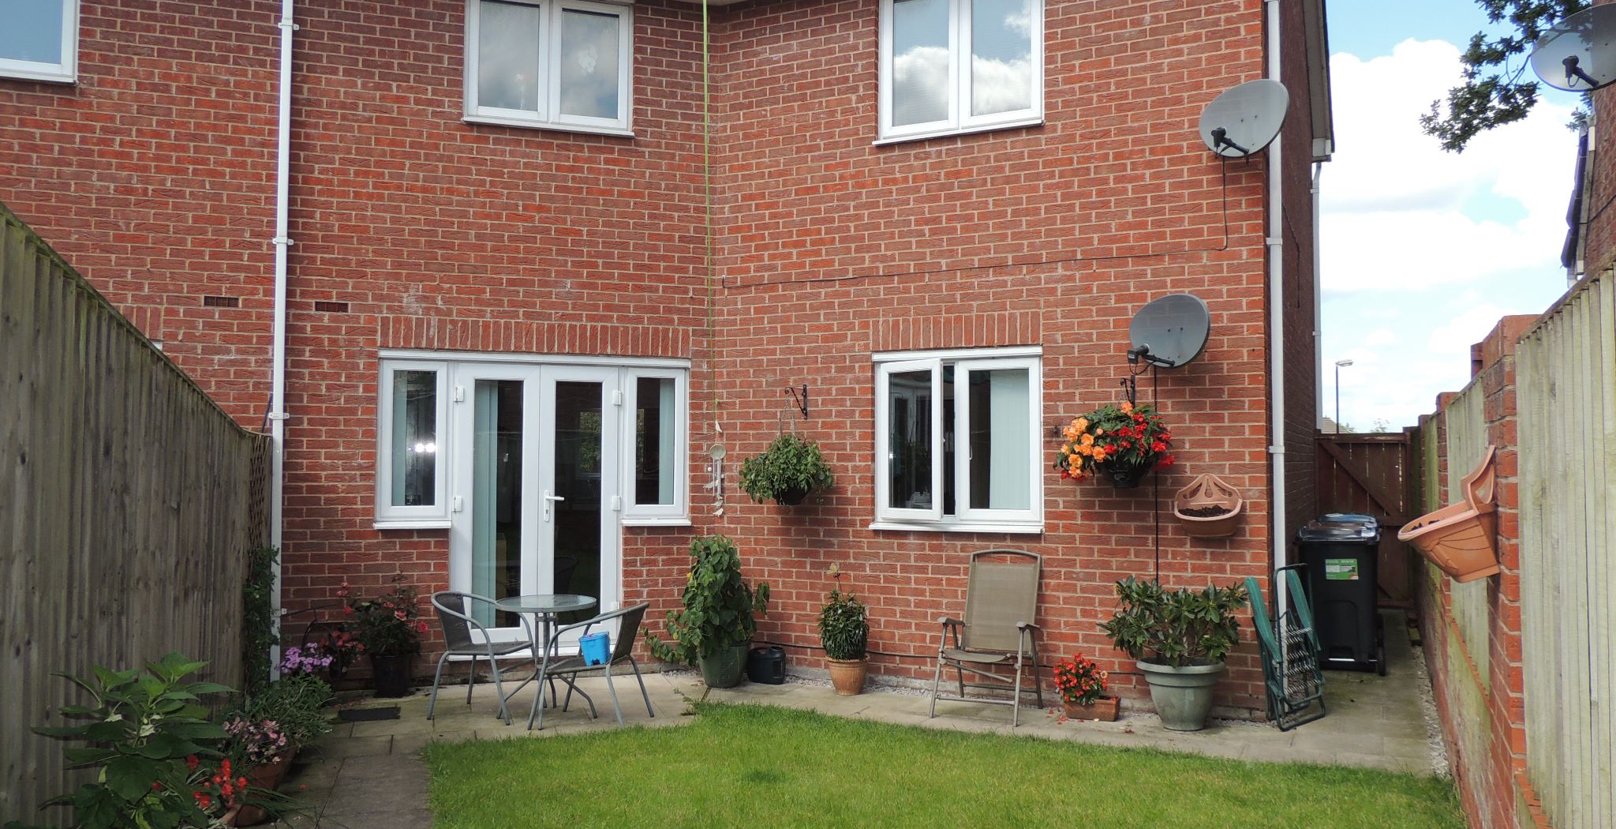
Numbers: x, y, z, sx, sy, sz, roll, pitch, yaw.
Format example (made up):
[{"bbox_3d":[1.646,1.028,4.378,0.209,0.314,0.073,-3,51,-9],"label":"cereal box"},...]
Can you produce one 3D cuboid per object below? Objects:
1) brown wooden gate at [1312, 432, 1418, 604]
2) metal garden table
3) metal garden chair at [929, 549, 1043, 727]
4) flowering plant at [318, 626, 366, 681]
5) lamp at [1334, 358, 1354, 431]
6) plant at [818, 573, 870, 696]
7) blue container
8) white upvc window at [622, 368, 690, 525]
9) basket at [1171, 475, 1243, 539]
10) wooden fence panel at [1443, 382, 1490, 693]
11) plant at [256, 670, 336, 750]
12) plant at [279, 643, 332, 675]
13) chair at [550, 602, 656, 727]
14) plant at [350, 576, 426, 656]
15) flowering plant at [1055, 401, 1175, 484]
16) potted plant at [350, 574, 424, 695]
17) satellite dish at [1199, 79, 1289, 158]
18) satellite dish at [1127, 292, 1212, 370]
[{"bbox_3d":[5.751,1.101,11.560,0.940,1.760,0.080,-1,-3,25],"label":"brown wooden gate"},{"bbox_3d":[-1.559,1.467,6.692,0.620,0.690,0.620,1,-2,-19],"label":"metal garden table"},{"bbox_3d":[1.114,1.330,6.890,0.590,0.980,0.680,-1,-2,26],"label":"metal garden chair"},{"bbox_3d":[-2.956,1.518,7.109,0.310,0.350,0.290,1,-3,-18],"label":"flowering plant"},{"bbox_3d":[20.135,0.642,41.977,0.720,5.300,0.280,0,-2,15],"label":"lamp"},{"bbox_3d":[0.245,1.426,7.420,0.330,0.790,0.340,0,-2,0],"label":"plant"},{"bbox_3d":[-1.213,1.332,6.371,0.165,0.175,0.150,0,-2,-6],"label":"blue container"},{"bbox_3d":[-1.084,0.235,8.085,0.510,1.150,0.120,1,-3,-18],"label":"white upvc window"},{"bbox_3d":[2.362,0.542,6.621,0.370,0.360,0.190,-1,-2,26],"label":"basket"},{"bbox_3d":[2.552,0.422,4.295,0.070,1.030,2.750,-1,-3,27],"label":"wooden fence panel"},{"bbox_3d":[-2.739,1.573,5.980,0.430,0.430,0.430,1,-2,-19],"label":"plant"},{"bbox_3d":[-3.121,1.527,6.969,0.340,0.230,0.280,1,-2,-18],"label":"plant"},{"bbox_3d":[-1.249,1.427,6.457,0.570,0.700,0.530,0,-2,13],"label":"chair"},{"bbox_3d":[-2.797,1.342,7.420,0.480,0.510,0.420,1,-2,-19],"label":"plant"},{"bbox_3d":[1.842,0.163,6.727,0.700,0.500,0.520,-1,-3,25],"label":"flowering plant"},{"bbox_3d":[-2.693,1.425,7.166,0.500,0.770,0.460,1,-2,-18],"label":"potted plant"},{"bbox_3d":[2.447,-1.691,6.397,0.380,0.450,0.550,2,-3,-37],"label":"satellite dish"},{"bbox_3d":[2.062,-0.481,6.532,0.380,0.450,0.550,2,-3,-37],"label":"satellite dish"}]

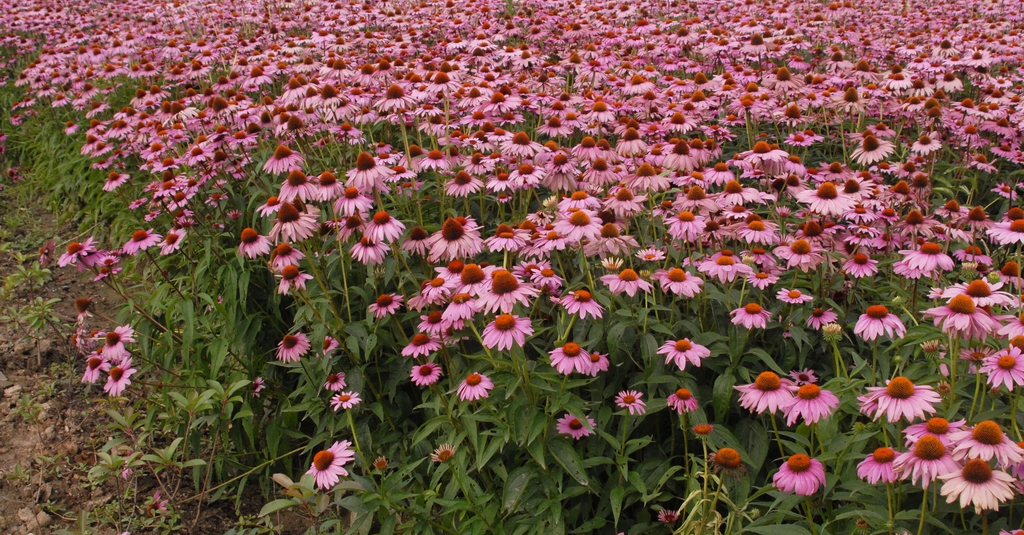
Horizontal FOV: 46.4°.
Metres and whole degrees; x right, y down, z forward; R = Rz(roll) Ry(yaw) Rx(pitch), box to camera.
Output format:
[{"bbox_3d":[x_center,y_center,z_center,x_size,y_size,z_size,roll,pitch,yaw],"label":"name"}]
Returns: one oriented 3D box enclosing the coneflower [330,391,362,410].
[{"bbox_3d":[-0.340,0.269,2.450,0.066,0.021,0.066,-8,19,-9],"label":"coneflower"}]

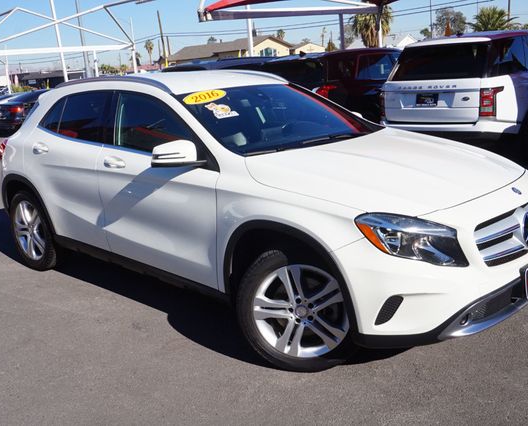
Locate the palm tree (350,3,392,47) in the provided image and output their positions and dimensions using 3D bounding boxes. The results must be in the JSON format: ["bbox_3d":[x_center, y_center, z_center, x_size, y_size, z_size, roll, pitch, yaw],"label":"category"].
[{"bbox_3d":[7.966,-12.533,43.352,3.300,5.740,3.300,-3,14,1],"label":"palm tree"}]

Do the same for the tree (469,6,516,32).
[{"bbox_3d":[19.487,-14.967,50.000,4.000,5.100,4.000,-3,15,0],"label":"tree"}]

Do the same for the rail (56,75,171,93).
[{"bbox_3d":[-1.081,-0.880,4.059,1.340,0.110,0.060,10,19,40],"label":"rail"}]

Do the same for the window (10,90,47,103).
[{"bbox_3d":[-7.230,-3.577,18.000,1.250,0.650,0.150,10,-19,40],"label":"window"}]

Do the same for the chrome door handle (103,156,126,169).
[{"bbox_3d":[-0.936,-0.315,3.679,0.235,0.060,0.060,10,19,40],"label":"chrome door handle"}]

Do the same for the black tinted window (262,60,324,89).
[{"bbox_3d":[0.496,-2.315,9.721,1.200,0.500,0.120,10,-9,40],"label":"black tinted window"}]

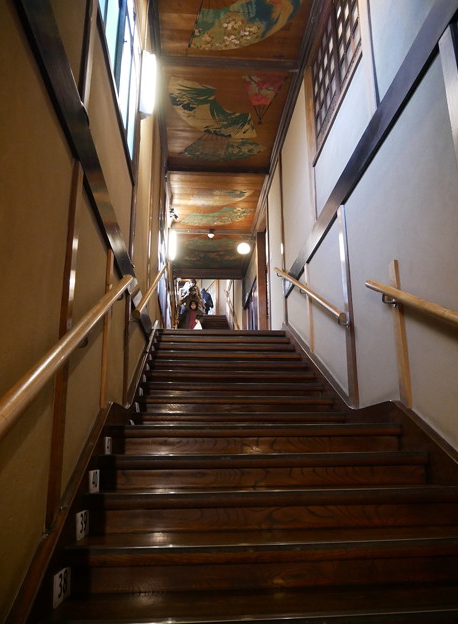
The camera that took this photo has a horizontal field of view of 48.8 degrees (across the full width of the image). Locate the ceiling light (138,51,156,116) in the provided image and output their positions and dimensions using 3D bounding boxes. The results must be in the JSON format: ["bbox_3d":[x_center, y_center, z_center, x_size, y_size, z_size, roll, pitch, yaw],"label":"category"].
[{"bbox_3d":[-0.797,-2.225,4.915,0.126,0.695,0.102,1,-15,-5],"label":"ceiling light"}]

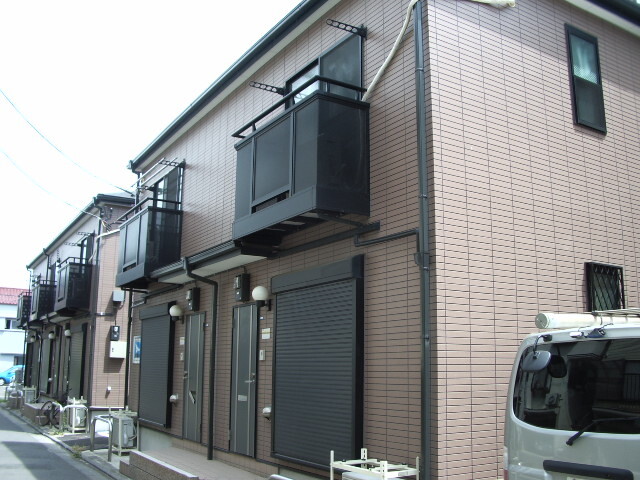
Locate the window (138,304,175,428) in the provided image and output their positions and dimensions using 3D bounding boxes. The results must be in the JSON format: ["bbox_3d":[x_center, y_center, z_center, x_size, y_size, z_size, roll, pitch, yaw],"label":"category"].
[{"bbox_3d":[-2.974,2.205,11.575,0.149,2.122,1.701,7,-13,-31],"label":"window"}]

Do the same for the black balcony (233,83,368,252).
[{"bbox_3d":[-0.280,-0.747,7.221,0.649,1.421,1.966,7,-13,-31],"label":"black balcony"}]

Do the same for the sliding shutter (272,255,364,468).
[{"bbox_3d":[-0.064,1.299,6.820,0.140,2.040,1.660,7,-13,-31],"label":"sliding shutter"}]

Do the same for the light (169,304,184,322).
[{"bbox_3d":[-2.364,1.219,10.668,0.231,0.280,0.201,7,-13,-31],"label":"light"}]

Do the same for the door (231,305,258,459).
[{"bbox_3d":[-1.016,1.828,8.494,0.086,1.962,0.776,7,-13,-31],"label":"door"}]

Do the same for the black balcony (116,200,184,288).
[{"bbox_3d":[-3.180,0.152,11.865,0.642,1.421,2.022,7,-13,-31],"label":"black balcony"}]

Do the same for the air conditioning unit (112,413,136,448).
[{"bbox_3d":[-3.761,3.651,12.356,0.254,0.526,0.720,7,-13,-31],"label":"air conditioning unit"}]

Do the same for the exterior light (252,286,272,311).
[{"bbox_3d":[-0.721,0.718,8.040,0.231,0.280,0.201,7,-13,-31],"label":"exterior light"}]

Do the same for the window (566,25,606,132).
[{"bbox_3d":[3.012,-1.808,7.255,0.604,1.264,0.093,7,-13,-31],"label":"window"}]

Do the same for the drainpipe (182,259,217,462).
[{"bbox_3d":[-1.718,1.669,9.127,0.556,2.865,0.089,7,-13,-31],"label":"drainpipe"}]

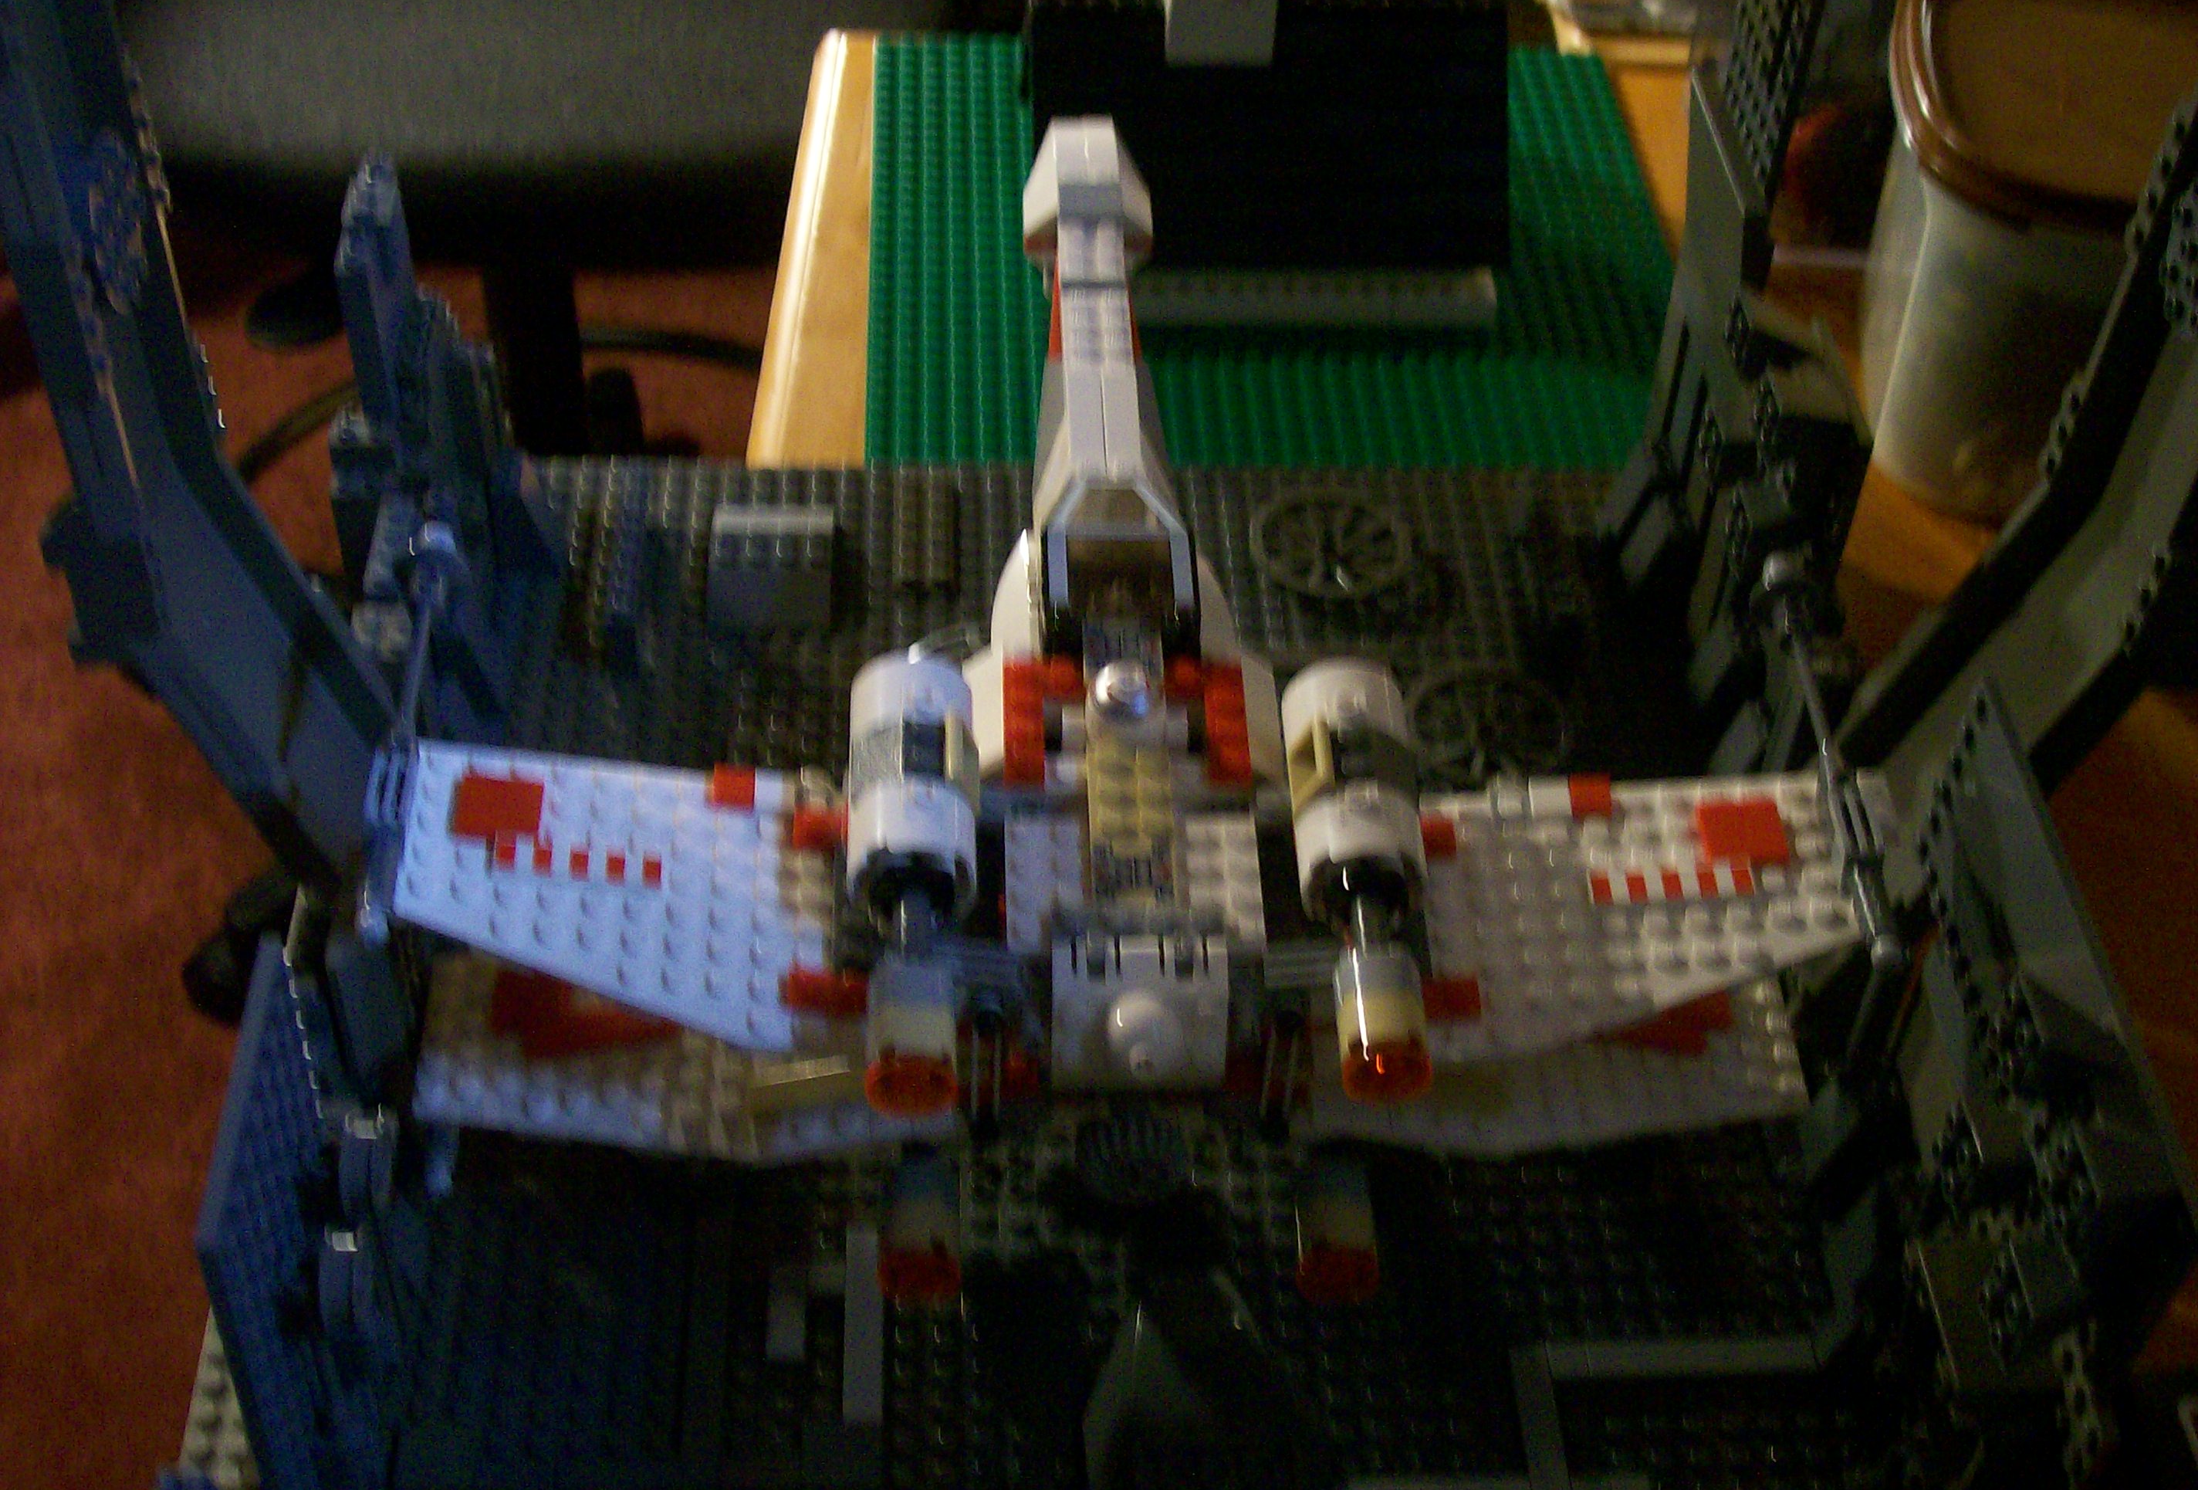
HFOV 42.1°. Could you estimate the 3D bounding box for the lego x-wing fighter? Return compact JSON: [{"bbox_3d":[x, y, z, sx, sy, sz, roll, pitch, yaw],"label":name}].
[{"bbox_3d":[0.000,-0.042,0.642,0.283,0.092,0.334,2,46,-5],"label":"lego x-wing fighter"}]

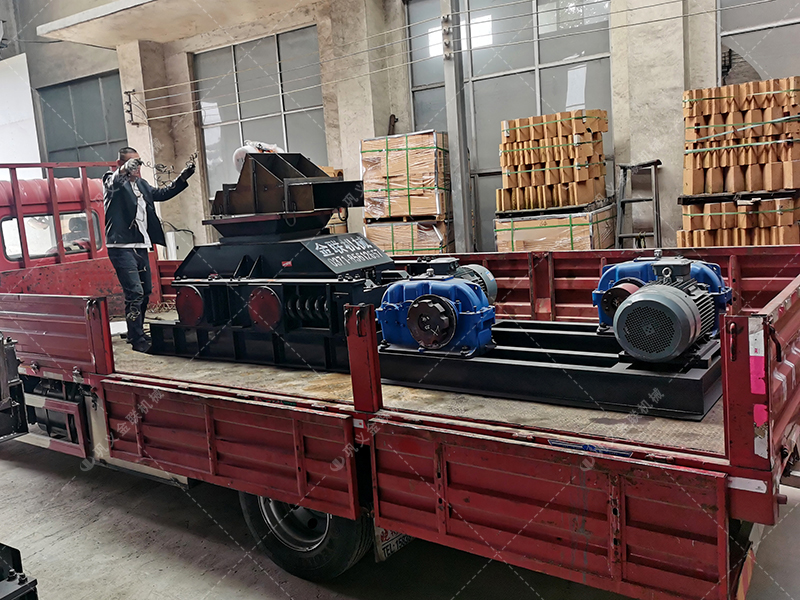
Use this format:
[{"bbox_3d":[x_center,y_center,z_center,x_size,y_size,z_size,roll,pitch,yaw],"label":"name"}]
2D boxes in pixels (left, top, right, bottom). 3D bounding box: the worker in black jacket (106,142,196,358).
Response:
[{"bbox_3d":[-2.187,-0.470,5.222,0.660,1.720,0.620,-2,7,17],"label":"worker in black jacket"}]

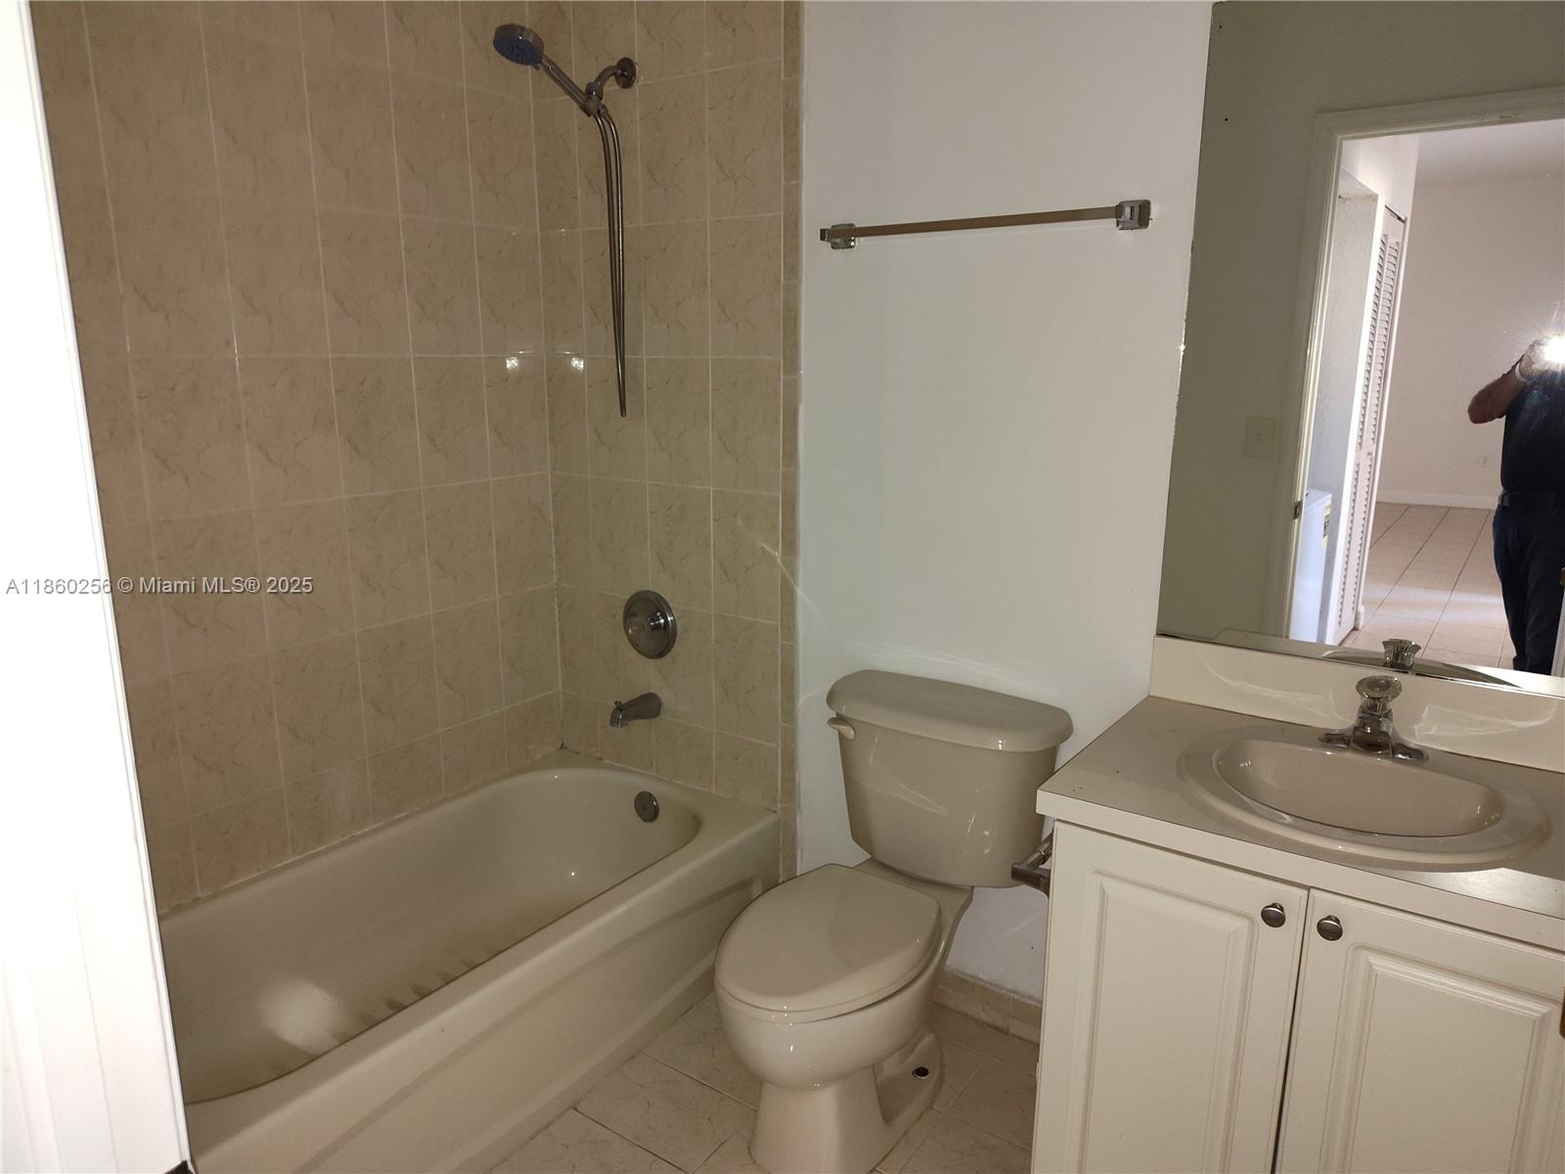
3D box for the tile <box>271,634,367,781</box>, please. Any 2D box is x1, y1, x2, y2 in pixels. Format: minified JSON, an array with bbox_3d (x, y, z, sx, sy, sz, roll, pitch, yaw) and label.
[{"bbox_3d":[-1.036,0.266,2.329,0.010,0.302,0.200,9,16,34],"label":"tile"}]

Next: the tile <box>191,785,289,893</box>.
[{"bbox_3d":[-1.150,0.535,2.213,0.010,0.171,0.200,9,15,34],"label":"tile"}]

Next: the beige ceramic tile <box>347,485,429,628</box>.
[{"bbox_3d":[-0.919,-0.067,2.425,0.010,0.304,0.201,9,15,34],"label":"beige ceramic tile"}]

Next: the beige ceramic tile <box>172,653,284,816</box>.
[{"bbox_3d":[-1.149,0.302,2.160,0.010,0.302,0.200,9,15,34],"label":"beige ceramic tile"}]

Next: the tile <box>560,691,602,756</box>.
[{"bbox_3d":[-0.563,0.380,2.909,0.144,0.168,0.010,9,16,34],"label":"tile"}]

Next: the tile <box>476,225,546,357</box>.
[{"bbox_3d":[-0.681,-0.734,2.606,0.010,0.302,0.201,9,15,34],"label":"tile"}]

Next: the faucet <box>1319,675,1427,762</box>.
[{"bbox_3d":[0.920,0.207,1.614,0.155,0.128,0.135,9,15,34],"label":"faucet"}]

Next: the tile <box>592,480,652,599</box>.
[{"bbox_3d":[-0.414,-0.125,2.678,0.200,0.301,0.010,9,15,34],"label":"tile"}]

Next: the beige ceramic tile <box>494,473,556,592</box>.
[{"bbox_3d":[-0.684,-0.139,2.734,0.010,0.301,0.200,9,15,34],"label":"beige ceramic tile"}]

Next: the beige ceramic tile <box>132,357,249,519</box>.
[{"bbox_3d":[-1.142,-0.290,2.018,0.010,0.301,0.200,9,15,34],"label":"beige ceramic tile"}]

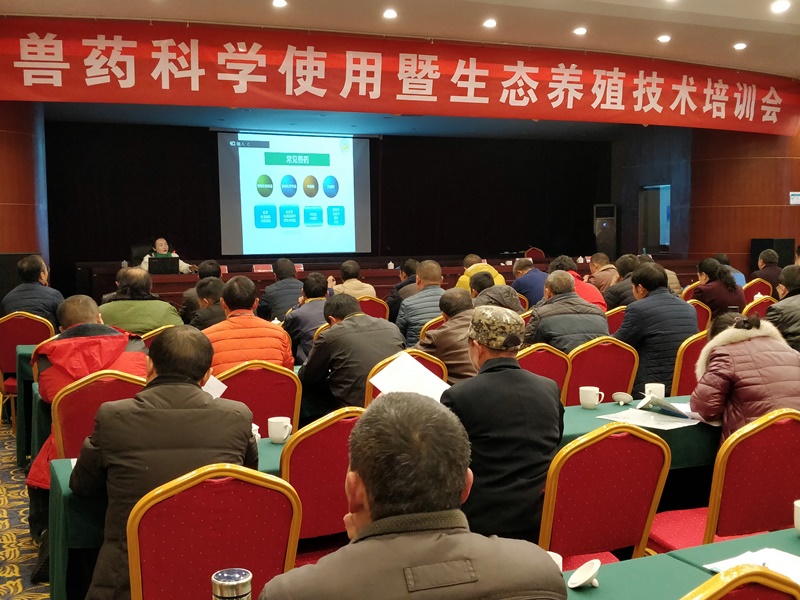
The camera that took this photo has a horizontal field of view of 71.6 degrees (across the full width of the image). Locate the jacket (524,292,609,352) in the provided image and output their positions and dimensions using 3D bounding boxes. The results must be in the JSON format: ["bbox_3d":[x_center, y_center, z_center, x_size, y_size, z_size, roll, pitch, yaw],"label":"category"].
[{"bbox_3d":[1.029,0.291,3.443,0.540,0.680,0.480,-2,7,-14],"label":"jacket"}]

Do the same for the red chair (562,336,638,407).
[{"bbox_3d":[1.087,0.636,3.367,0.450,0.930,0.570,-1,7,-9],"label":"red chair"}]

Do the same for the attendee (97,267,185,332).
[{"bbox_3d":[-1.702,0.455,3.703,0.560,1.280,0.750,-2,7,-12],"label":"attendee"}]

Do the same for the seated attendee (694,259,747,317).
[{"bbox_3d":[2.983,0.251,5.223,0.500,1.270,0.720,-3,7,-18],"label":"seated attendee"}]

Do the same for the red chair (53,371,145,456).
[{"bbox_3d":[-1.333,0.745,2.730,0.450,0.940,0.570,-2,7,-14],"label":"red chair"}]

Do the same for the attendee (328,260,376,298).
[{"bbox_3d":[-0.445,0.260,5.373,0.520,1.250,0.750,-2,7,-14],"label":"attendee"}]

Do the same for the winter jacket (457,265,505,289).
[{"bbox_3d":[0.820,0.012,5.591,0.550,0.720,0.460,-3,7,-18],"label":"winter jacket"}]

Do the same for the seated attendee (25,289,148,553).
[{"bbox_3d":[-1.388,0.580,2.582,0.570,1.250,0.800,-2,7,-15],"label":"seated attendee"}]

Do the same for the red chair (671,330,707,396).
[{"bbox_3d":[1.832,0.596,3.668,0.450,0.920,0.560,-2,7,-16],"label":"red chair"}]

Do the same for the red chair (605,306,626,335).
[{"bbox_3d":[1.743,0.480,4.680,0.450,0.930,0.570,-2,7,-13],"label":"red chair"}]

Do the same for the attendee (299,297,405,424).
[{"bbox_3d":[-0.281,0.550,3.137,0.540,1.170,0.780,-3,7,-20],"label":"attendee"}]

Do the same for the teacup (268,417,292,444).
[{"bbox_3d":[-0.433,0.481,2.029,0.083,0.080,0.113,-6,9,-40],"label":"teacup"}]

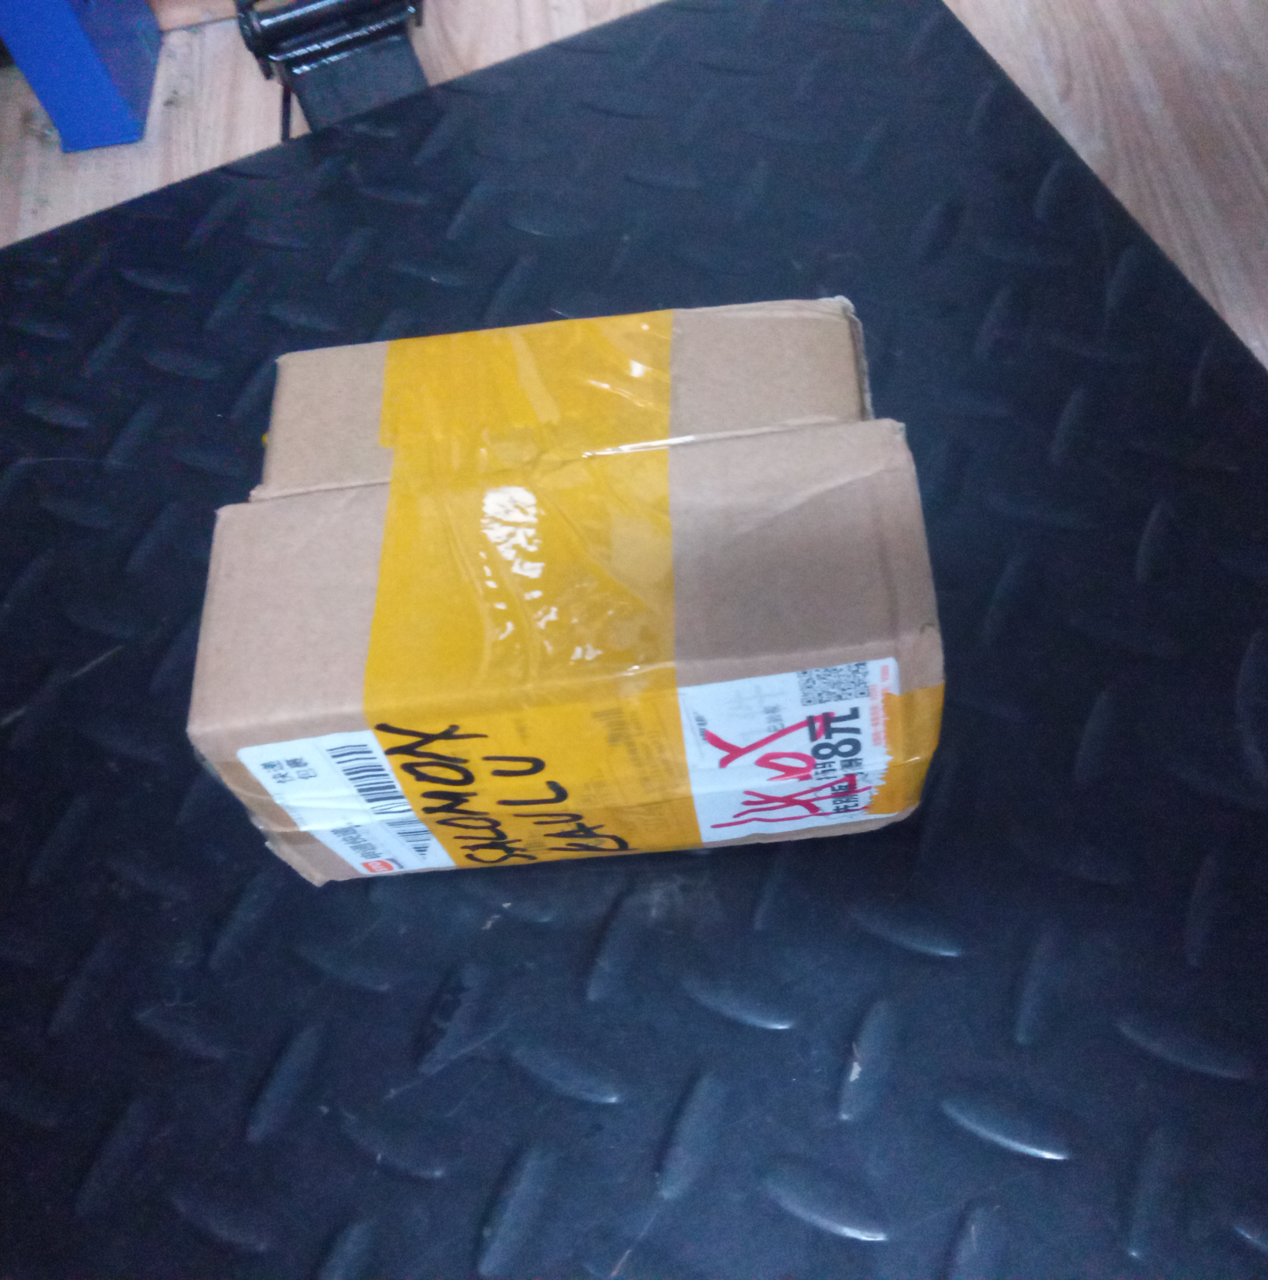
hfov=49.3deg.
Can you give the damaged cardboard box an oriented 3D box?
[{"bbox_3d":[-0.013,-0.011,0.335,0.150,0.087,0.098,-6,58,2],"label":"damaged cardboard box"}]

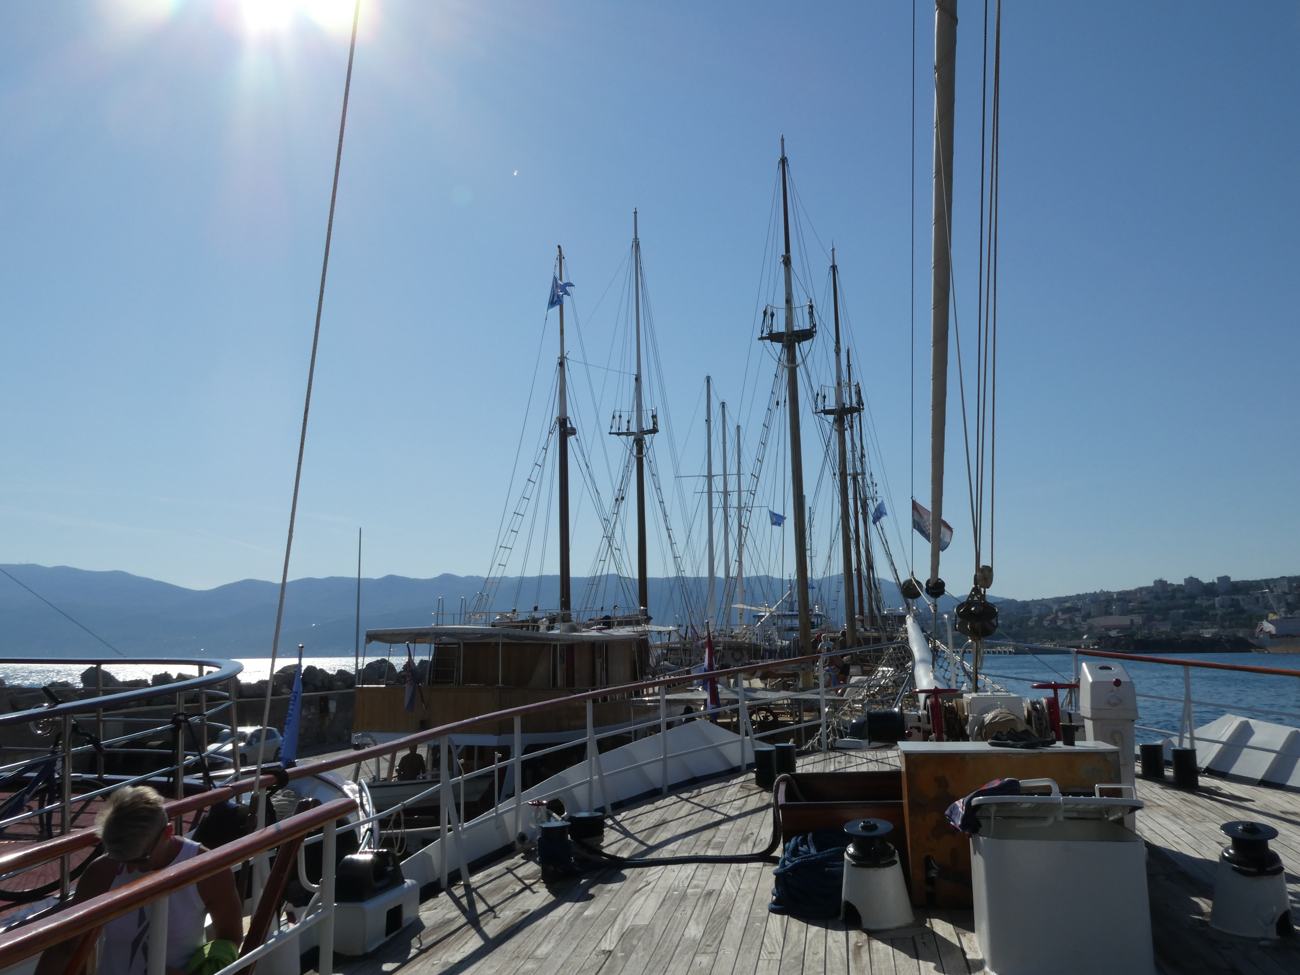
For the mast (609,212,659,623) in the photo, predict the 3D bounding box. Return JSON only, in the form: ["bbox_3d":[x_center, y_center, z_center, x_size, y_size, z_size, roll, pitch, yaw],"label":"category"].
[{"bbox_3d":[-0.394,-2.373,40.369,1.750,17.439,0.800,-4,-9,18],"label":"mast"}]

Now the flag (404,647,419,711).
[{"bbox_3d":[-5.026,4.053,22.146,0.321,1.369,0.300,-1,-9,0],"label":"flag"}]

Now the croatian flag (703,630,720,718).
[{"bbox_3d":[1.295,3.937,22.155,0.385,1.862,0.350,-1,-9,0],"label":"croatian flag"}]

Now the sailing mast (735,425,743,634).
[{"bbox_3d":[6.537,3.059,76.454,0.380,15.691,0.360,-2,-9,15],"label":"sailing mast"}]

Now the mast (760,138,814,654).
[{"bbox_3d":[4.783,-2.812,34.862,1.750,18.862,1.000,-4,-9,18],"label":"mast"}]

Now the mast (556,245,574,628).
[{"bbox_3d":[-2.703,-1.349,32.616,0.450,12.962,0.450,-5,-9,18],"label":"mast"}]

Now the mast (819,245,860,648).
[{"bbox_3d":[8.037,-1.607,43.779,1.800,17.727,1.000,-4,-9,18],"label":"mast"}]

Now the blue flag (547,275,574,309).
[{"bbox_3d":[-2.791,-6.071,32.656,0.820,1.072,0.400,1,-9,-10],"label":"blue flag"}]

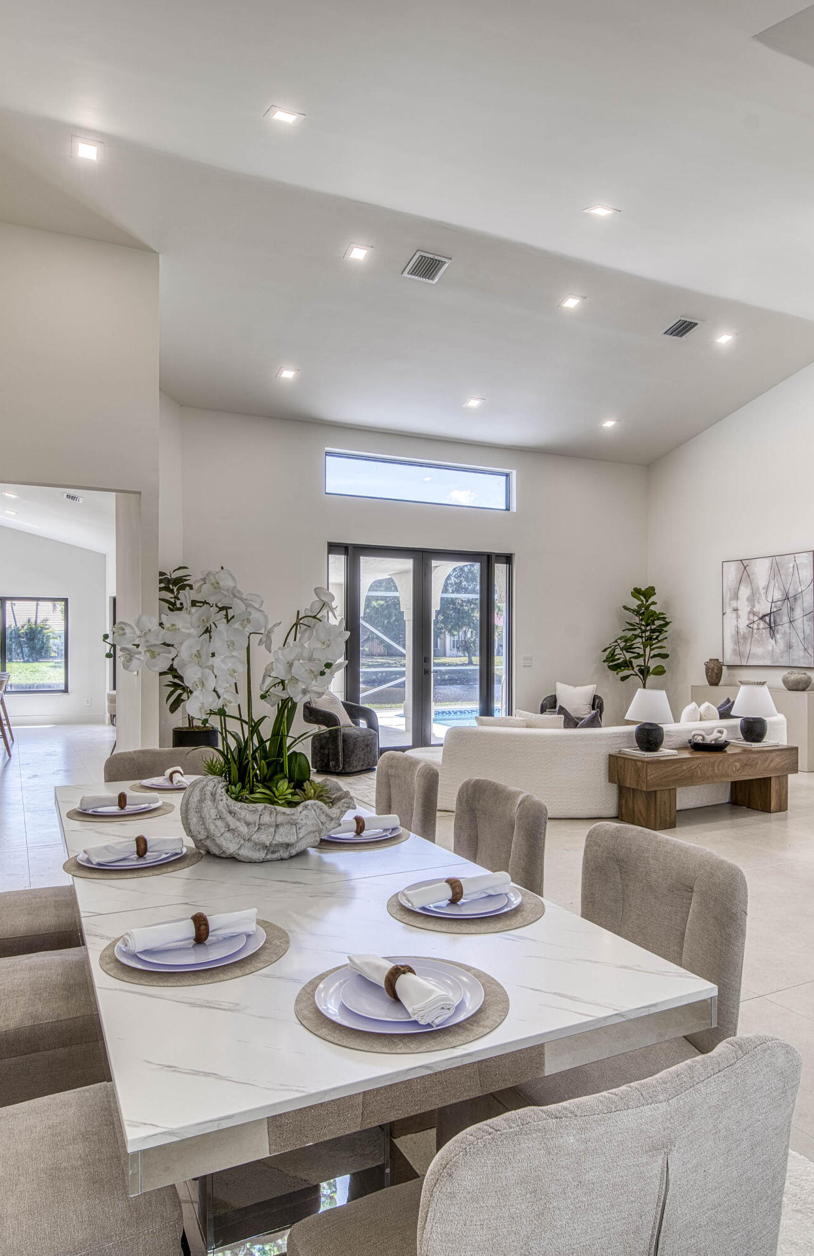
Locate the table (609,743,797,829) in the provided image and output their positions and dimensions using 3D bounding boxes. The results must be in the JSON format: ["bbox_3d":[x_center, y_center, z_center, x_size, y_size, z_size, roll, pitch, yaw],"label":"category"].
[{"bbox_3d":[2.345,1.220,6.138,1.610,0.505,0.385,1,-1,-26],"label":"table"}]

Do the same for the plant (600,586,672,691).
[{"bbox_3d":[2.967,0.482,10.040,0.840,1.980,0.800,0,-1,19],"label":"plant"}]

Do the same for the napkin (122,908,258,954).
[{"bbox_3d":[-0.437,0.613,1.587,0.260,0.055,0.065,0,-1,-26],"label":"napkin"}]

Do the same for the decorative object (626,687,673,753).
[{"bbox_3d":[1.817,0.679,5.878,0.350,0.475,0.350,0,-1,0],"label":"decorative object"}]

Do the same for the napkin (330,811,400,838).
[{"bbox_3d":[-0.155,0.622,2.477,0.270,0.055,0.065,0,-1,-26],"label":"napkin"}]

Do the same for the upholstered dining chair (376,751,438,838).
[{"bbox_3d":[-0.232,0.974,3.032,0.570,0.895,0.480,0,-1,-26],"label":"upholstered dining chair"}]

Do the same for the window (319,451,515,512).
[{"bbox_3d":[0.202,-1.719,9.361,2.500,0.500,0.120,1,-1,-26],"label":"window"}]

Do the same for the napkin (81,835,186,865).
[{"bbox_3d":[-0.758,0.619,2.184,0.260,0.055,0.065,0,-1,-26],"label":"napkin"}]

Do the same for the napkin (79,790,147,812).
[{"bbox_3d":[-1.036,0.626,2.828,0.270,0.055,0.065,0,-1,-20],"label":"napkin"}]

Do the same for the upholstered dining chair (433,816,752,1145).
[{"bbox_3d":[0.414,0.970,1.839,0.570,0.900,0.470,1,-1,-26],"label":"upholstered dining chair"}]

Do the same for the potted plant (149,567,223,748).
[{"bbox_3d":[-2.022,0.431,7.362,0.720,1.980,0.680,1,-1,-26],"label":"potted plant"}]

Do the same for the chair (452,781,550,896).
[{"bbox_3d":[0.095,0.973,2.491,0.570,0.900,0.470,1,-1,-26],"label":"chair"}]

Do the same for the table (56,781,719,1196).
[{"bbox_3d":[-0.457,1.034,2.335,1.005,0.760,2.550,0,-1,-26],"label":"table"}]

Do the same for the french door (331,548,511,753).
[{"bbox_3d":[0.198,0.274,9.334,2.500,2.430,0.120,1,-1,-26],"label":"french door"}]

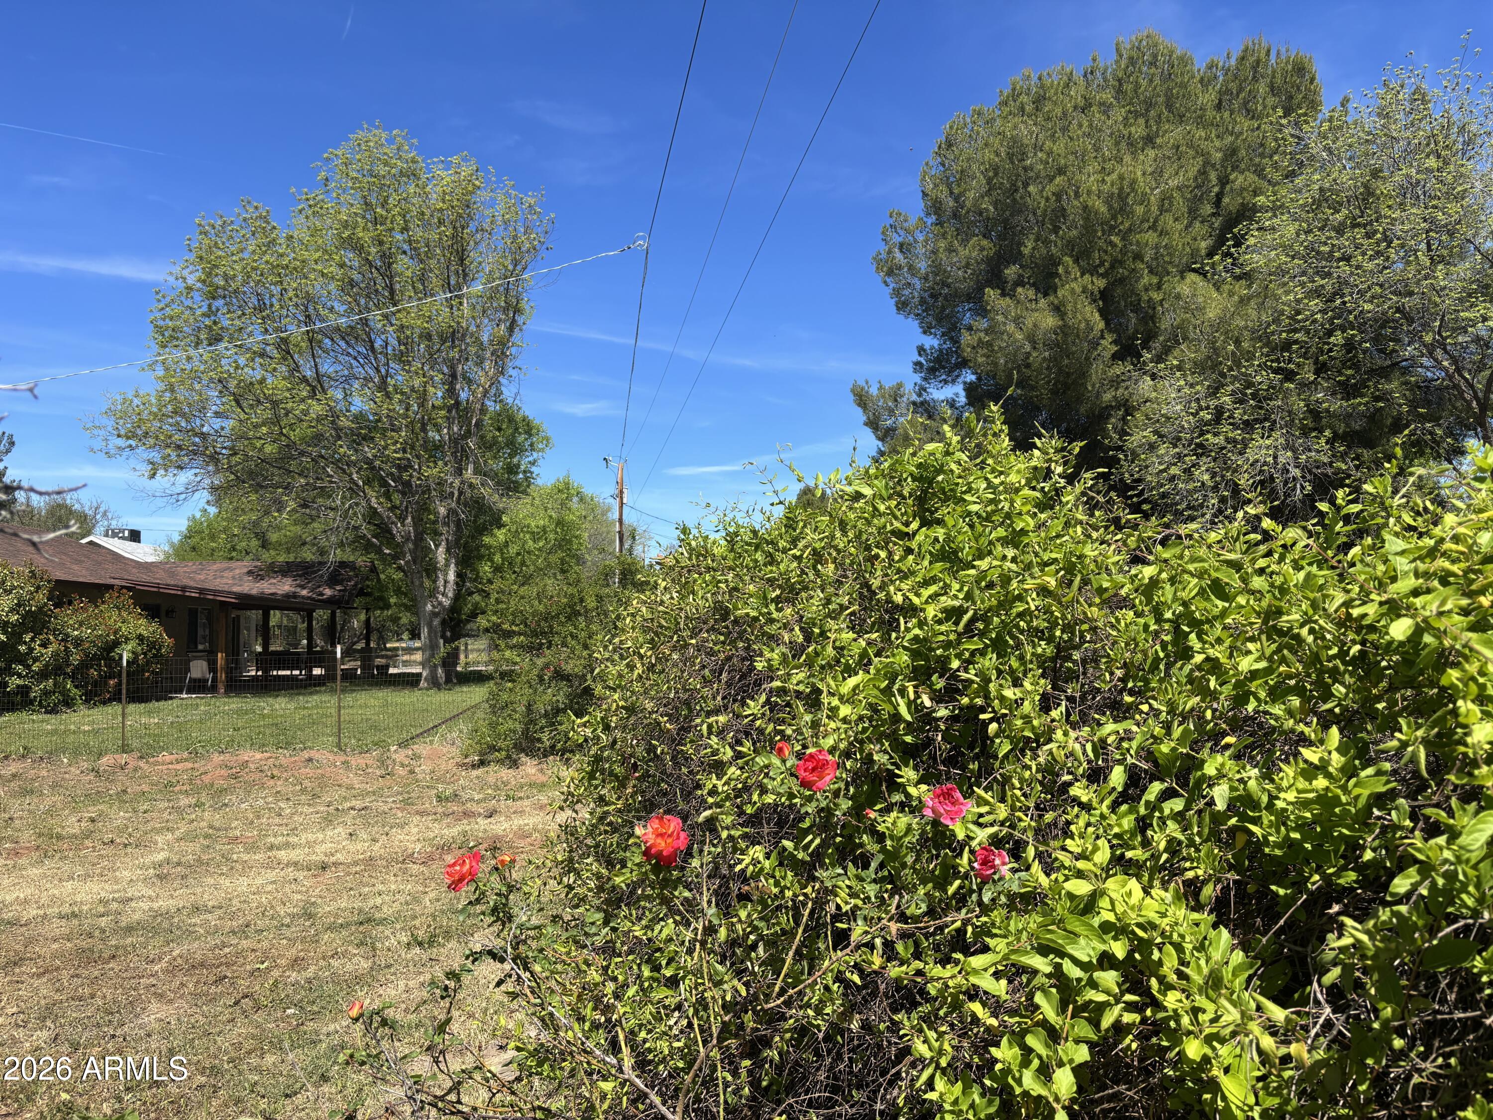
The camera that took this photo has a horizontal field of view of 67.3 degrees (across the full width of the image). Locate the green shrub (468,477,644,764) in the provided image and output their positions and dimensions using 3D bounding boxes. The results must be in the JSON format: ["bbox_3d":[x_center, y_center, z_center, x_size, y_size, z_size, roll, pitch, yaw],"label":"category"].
[{"bbox_3d":[-2.408,0.685,14.100,2.400,3.460,2.400,0,-3,0],"label":"green shrub"}]

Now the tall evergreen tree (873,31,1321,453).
[{"bbox_3d":[8.235,-4.606,25.558,11.300,15.340,10.800,0,-3,0],"label":"tall evergreen tree"}]

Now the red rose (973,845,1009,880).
[{"bbox_3d":[0.470,0.581,2.150,0.070,0.070,0.068,0,-3,6],"label":"red rose"}]

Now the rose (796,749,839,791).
[{"bbox_3d":[0.145,0.432,2.300,0.086,0.084,0.080,-1,-3,11],"label":"rose"}]

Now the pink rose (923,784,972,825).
[{"bbox_3d":[0.395,0.479,2.200,0.095,0.080,0.085,0,-3,0],"label":"pink rose"}]

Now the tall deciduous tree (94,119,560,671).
[{"bbox_3d":[-10.528,-3.838,27.595,11.300,14.040,10.800,0,-3,0],"label":"tall deciduous tree"}]

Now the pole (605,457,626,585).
[{"bbox_3d":[-6.553,-0.176,55.713,0.950,9.970,0.600,0,-3,0],"label":"pole"}]

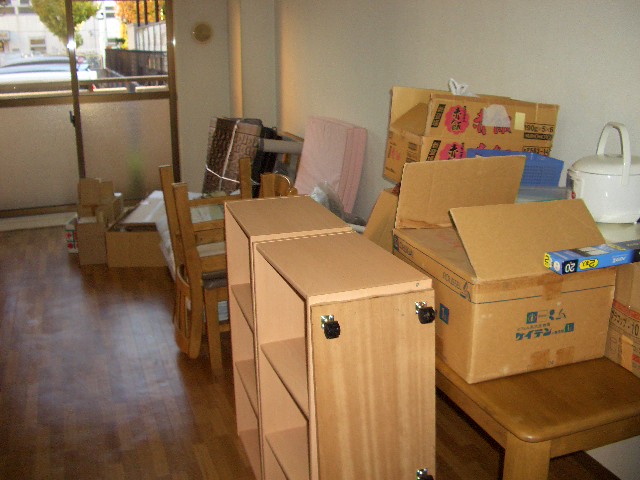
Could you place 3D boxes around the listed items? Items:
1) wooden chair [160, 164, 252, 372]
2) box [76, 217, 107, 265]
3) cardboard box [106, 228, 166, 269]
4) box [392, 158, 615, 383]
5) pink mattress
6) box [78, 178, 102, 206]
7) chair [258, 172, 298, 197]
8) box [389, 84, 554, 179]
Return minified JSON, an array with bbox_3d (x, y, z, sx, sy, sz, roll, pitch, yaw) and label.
[{"bbox_3d":[-0.466,0.095,3.042,0.500,0.840,0.520,-6,17,-18],"label":"wooden chair"},{"bbox_3d":[-1.569,-0.003,4.438,0.165,0.295,0.240,-6,17,-18],"label":"box"},{"bbox_3d":[-1.219,0.031,4.405,0.380,0.237,0.270,-1,16,2],"label":"cardboard box"},{"bbox_3d":[0.432,0.040,1.609,0.362,0.405,0.445,-6,17,-18],"label":"box"},{"bbox_3d":[0.024,-0.288,4.157,0.120,0.940,0.760,4,13,-20],"label":"pink mattress"},{"bbox_3d":[-1.573,-0.328,4.433,0.150,0.200,0.160,-6,17,-18],"label":"box"},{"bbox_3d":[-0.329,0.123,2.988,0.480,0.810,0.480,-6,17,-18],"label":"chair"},{"bbox_3d":[0.492,-0.323,2.108,0.495,0.285,0.220,-1,17,-23],"label":"box"}]

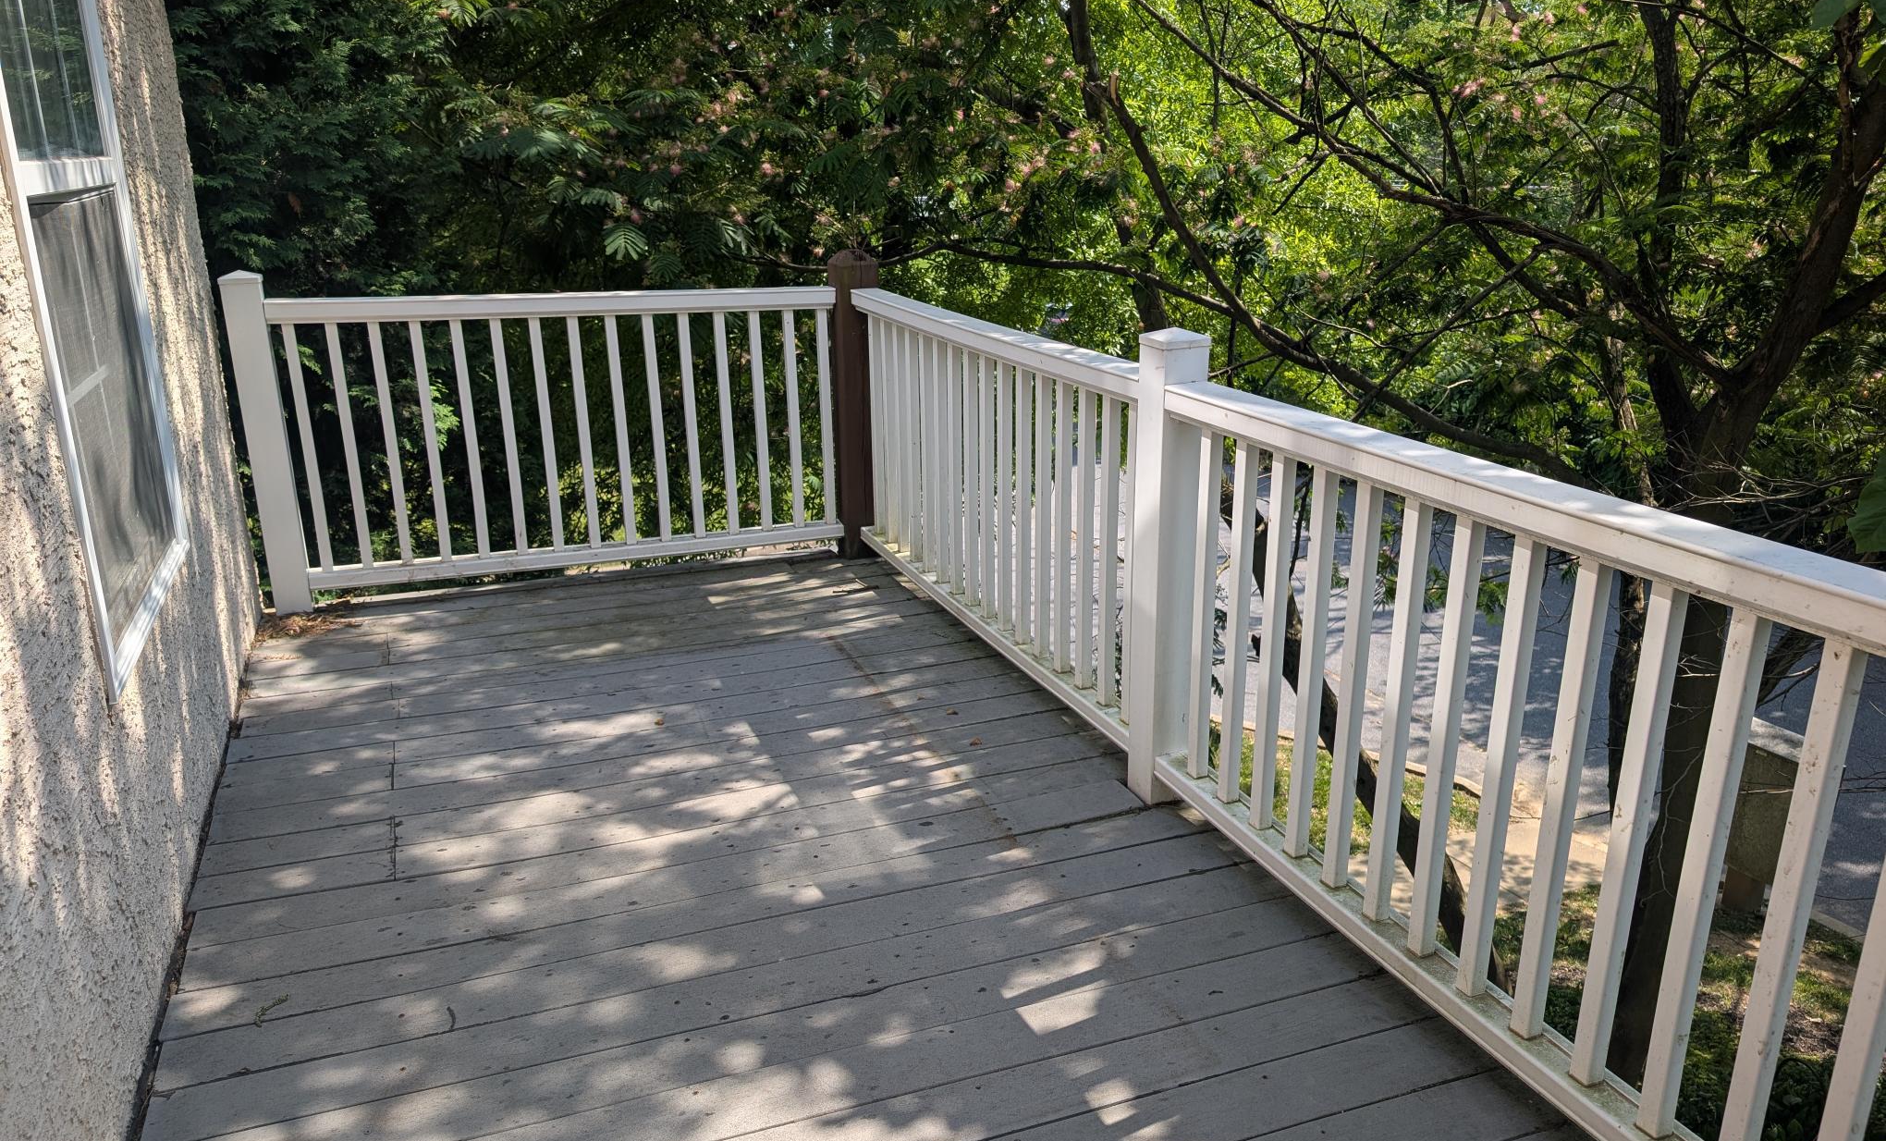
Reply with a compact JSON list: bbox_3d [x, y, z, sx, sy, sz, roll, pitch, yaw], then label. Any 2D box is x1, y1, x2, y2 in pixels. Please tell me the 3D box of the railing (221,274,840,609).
[{"bbox_3d":[-1.287,-0.487,4.423,1.900,1.088,0.115,-6,18,-18],"label":"railing"}]

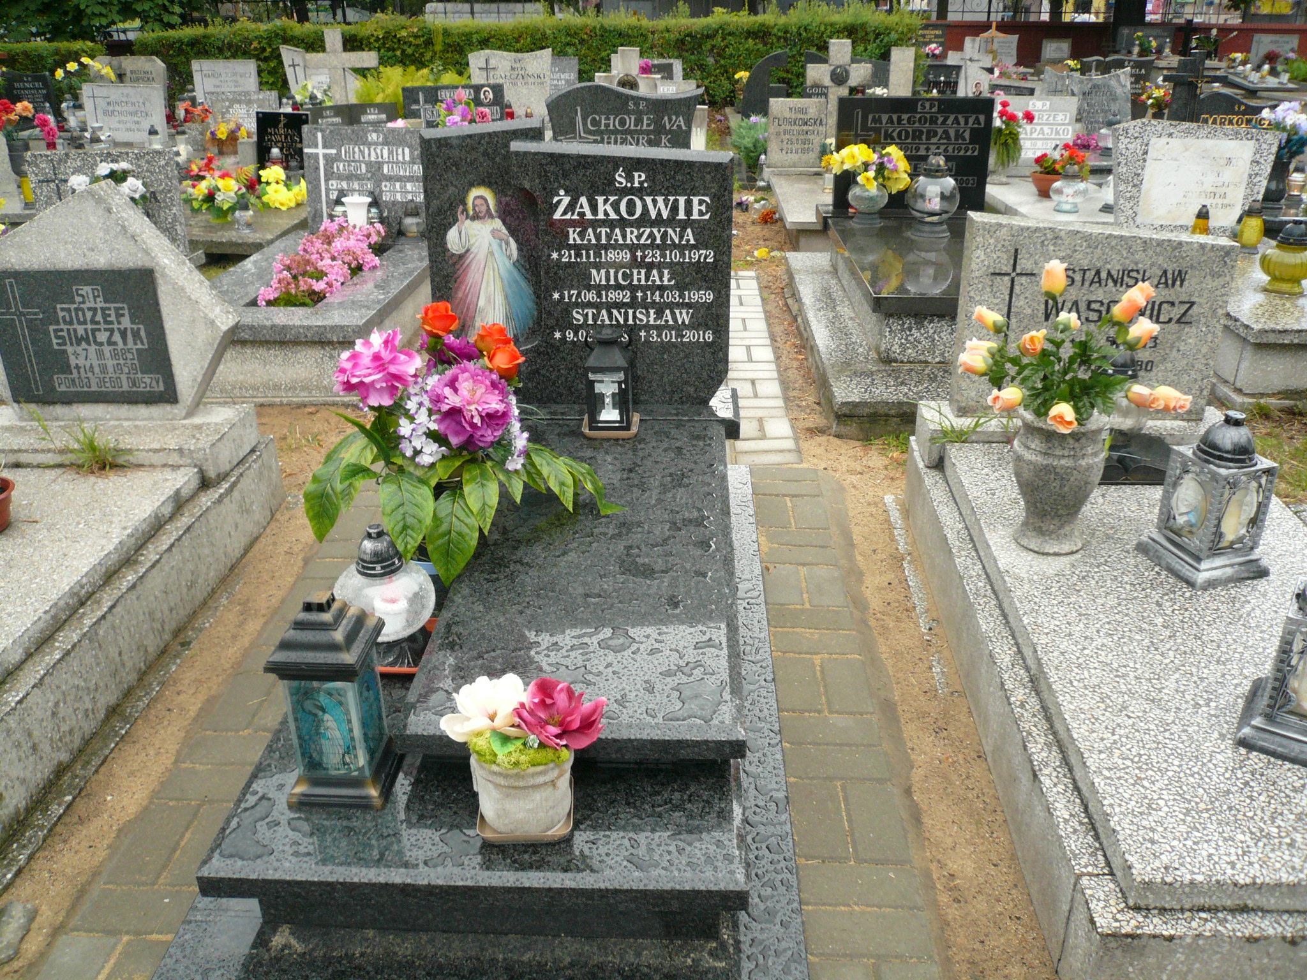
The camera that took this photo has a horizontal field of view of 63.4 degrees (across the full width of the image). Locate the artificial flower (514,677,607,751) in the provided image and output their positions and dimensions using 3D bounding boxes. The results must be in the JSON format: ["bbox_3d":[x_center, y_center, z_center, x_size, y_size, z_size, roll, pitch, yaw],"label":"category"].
[{"bbox_3d":[-0.141,0.344,1.599,0.140,0.105,0.125,0,25,2],"label":"artificial flower"}]

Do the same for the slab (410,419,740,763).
[{"bbox_3d":[-0.116,0.129,2.322,0.577,0.048,1.320,0,26,2],"label":"slab"}]

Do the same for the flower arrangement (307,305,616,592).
[{"bbox_3d":[-0.401,-0.124,2.239,0.655,0.530,0.460,1,26,2],"label":"flower arrangement"}]

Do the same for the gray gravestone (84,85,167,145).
[{"bbox_3d":[-3.718,-2.634,7.431,0.570,0.390,0.090,1,25,4],"label":"gray gravestone"}]

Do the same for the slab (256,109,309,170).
[{"bbox_3d":[-2.068,-1.863,5.871,0.320,0.440,0.060,1,25,4],"label":"slab"}]

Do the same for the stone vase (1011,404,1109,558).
[{"bbox_3d":[0.877,-0.026,2.297,0.205,0.295,0.205,2,26,4],"label":"stone vase"}]

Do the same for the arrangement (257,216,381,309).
[{"bbox_3d":[-1.367,-0.947,4.390,0.340,0.200,0.870,2,26,4],"label":"arrangement"}]

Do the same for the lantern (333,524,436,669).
[{"bbox_3d":[-0.542,0.205,2.121,0.200,0.280,0.200,1,26,2],"label":"lantern"}]

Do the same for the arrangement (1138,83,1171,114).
[{"bbox_3d":[3.648,-2.845,7.700,0.260,0.250,0.240,0,25,2],"label":"arrangement"}]

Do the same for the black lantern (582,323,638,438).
[{"bbox_3d":[-0.105,-0.285,2.695,0.130,0.275,0.130,1,26,2],"label":"black lantern"}]

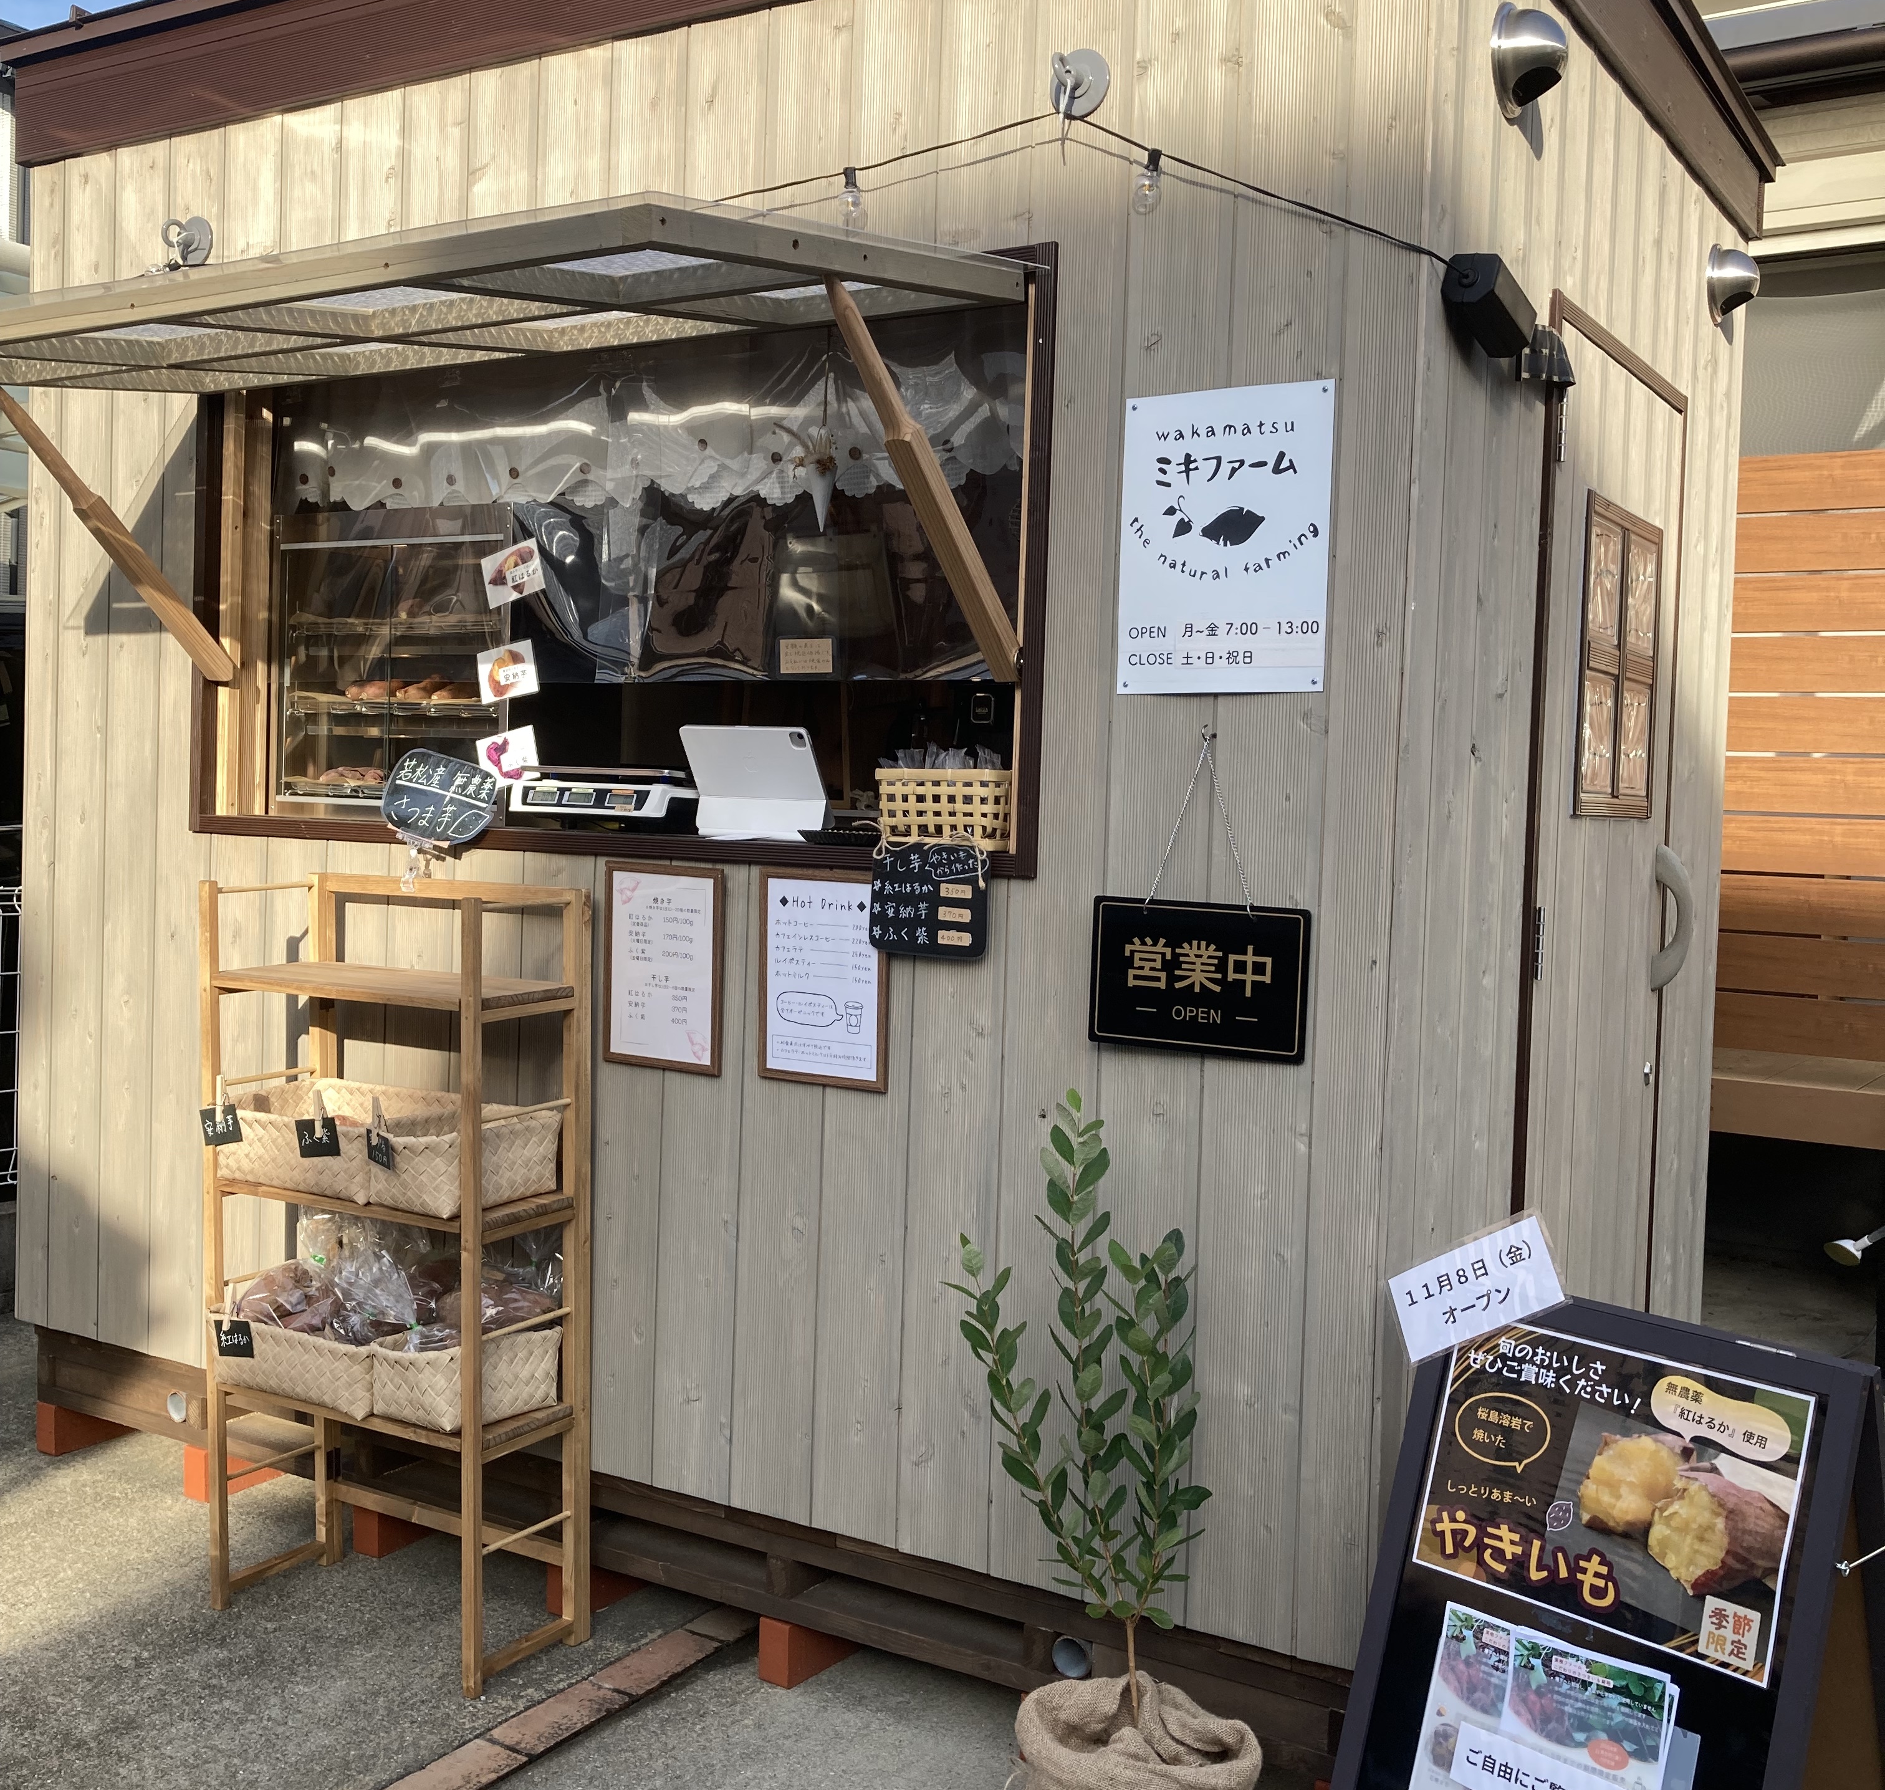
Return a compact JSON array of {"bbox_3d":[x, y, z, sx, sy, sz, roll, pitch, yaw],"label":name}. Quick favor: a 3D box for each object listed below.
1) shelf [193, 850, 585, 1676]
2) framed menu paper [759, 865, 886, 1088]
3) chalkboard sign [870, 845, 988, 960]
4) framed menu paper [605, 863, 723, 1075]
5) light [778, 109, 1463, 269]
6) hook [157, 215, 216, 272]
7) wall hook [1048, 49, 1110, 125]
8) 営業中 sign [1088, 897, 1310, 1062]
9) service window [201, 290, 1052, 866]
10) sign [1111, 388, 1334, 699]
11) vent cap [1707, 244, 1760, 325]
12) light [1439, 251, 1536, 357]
[{"bbox_3d":[-0.892,0.595,3.315,0.605,1.222,0.265,4,3,32],"label":"shelf"},{"bbox_3d":[-0.174,0.126,3.027,0.235,0.317,0.015,3,3,32],"label":"framed menu paper"},{"bbox_3d":[-0.019,0.006,2.911,0.198,0.156,0.010,4,3,32],"label":"chalkboard sign"},{"bbox_3d":[-0.441,0.116,3.218,0.239,0.323,0.018,4,3,32],"label":"framed menu paper"},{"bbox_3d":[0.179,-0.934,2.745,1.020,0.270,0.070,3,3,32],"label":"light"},{"bbox_3d":[-1.389,-1.204,3.715,0.098,0.097,0.075,3,3,32],"label":"hook"},{"bbox_3d":[0.172,-1.115,2.771,0.095,0.096,0.066,4,3,32],"label":"wall hook"},{"bbox_3d":[0.337,0.111,2.699,0.310,0.200,0.010,3,3,32],"label":"営業中 sign"},{"bbox_3d":[-0.601,-0.505,3.350,1.790,0.855,0.120,4,3,32],"label":"service window"},{"bbox_3d":[0.373,-0.470,2.703,0.298,0.401,0.007,4,3,32],"label":"sign"},{"bbox_3d":[1.529,-1.177,3.901,0.084,0.150,0.150,3,3,32],"label":"vent cap"},{"bbox_3d":[0.718,-0.767,2.650,0.062,0.060,0.175,3,-7,32],"label":"light"}]

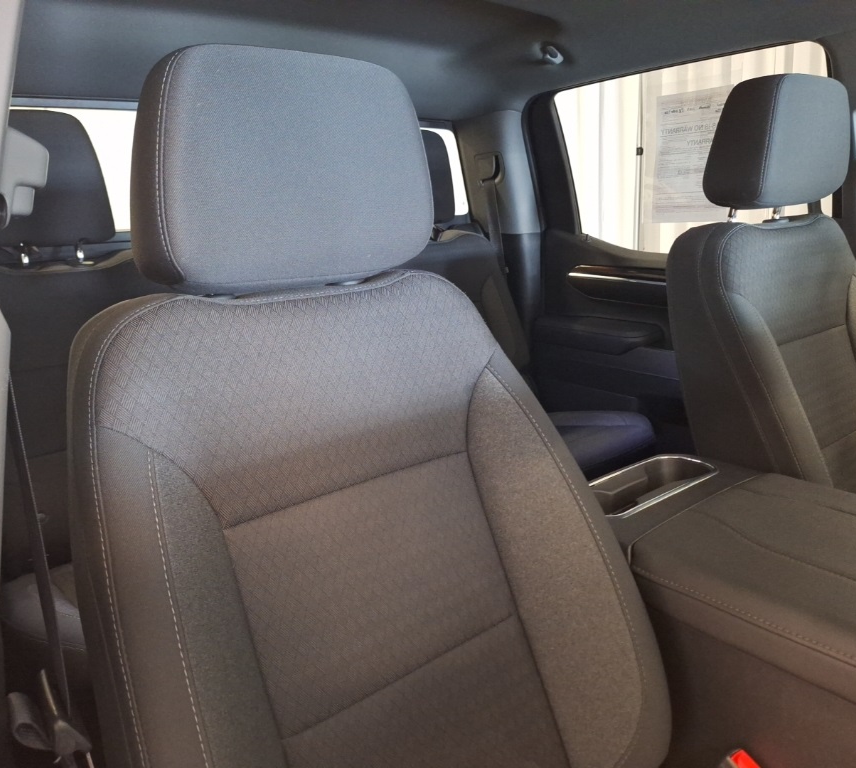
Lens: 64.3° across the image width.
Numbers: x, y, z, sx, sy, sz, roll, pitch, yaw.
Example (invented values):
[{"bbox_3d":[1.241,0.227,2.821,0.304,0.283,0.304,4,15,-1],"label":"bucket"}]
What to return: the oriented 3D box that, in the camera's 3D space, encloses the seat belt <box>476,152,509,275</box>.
[{"bbox_3d":[0.188,-0.483,1.946,0.050,0.340,0.065,-17,16,-36],"label":"seat belt"}]

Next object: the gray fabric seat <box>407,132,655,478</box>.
[{"bbox_3d":[0.105,-0.182,1.661,0.630,0.920,0.700,-13,17,-37],"label":"gray fabric seat"}]

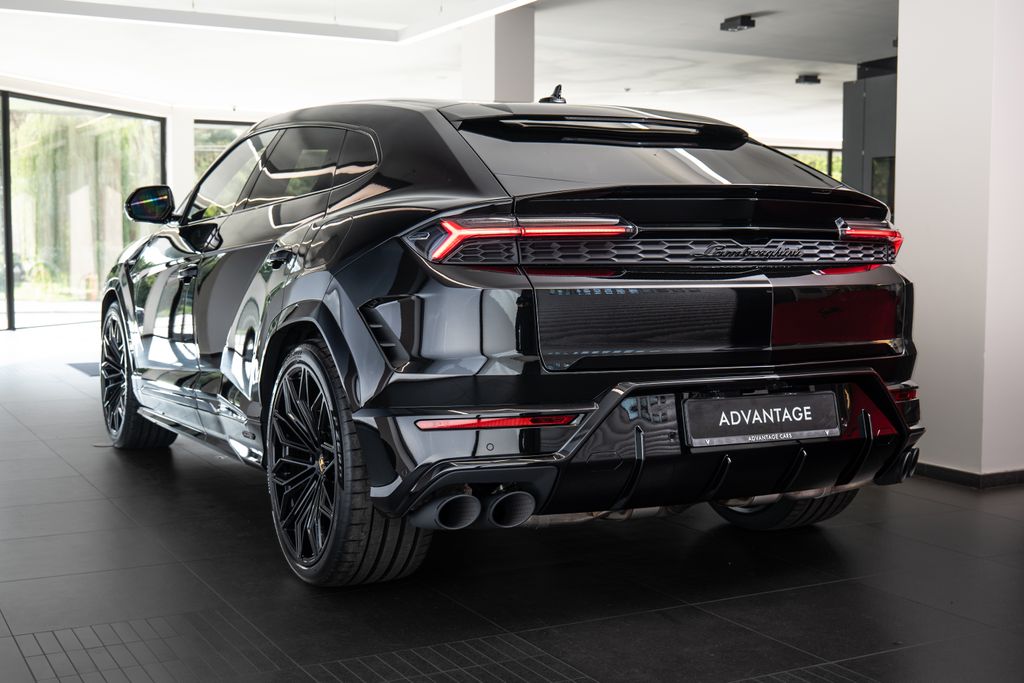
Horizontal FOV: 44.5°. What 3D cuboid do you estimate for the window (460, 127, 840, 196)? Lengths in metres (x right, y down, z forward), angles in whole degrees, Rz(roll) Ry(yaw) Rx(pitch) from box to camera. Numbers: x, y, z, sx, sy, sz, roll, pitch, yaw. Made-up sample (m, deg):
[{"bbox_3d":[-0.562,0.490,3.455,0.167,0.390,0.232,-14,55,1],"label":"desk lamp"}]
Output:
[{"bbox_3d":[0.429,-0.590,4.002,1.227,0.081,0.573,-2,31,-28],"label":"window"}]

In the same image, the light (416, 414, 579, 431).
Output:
[{"bbox_3d":[-0.043,0.219,3.370,0.424,0.042,0.070,0,4,-6],"label":"light"}]

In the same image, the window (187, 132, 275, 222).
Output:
[{"bbox_3d":[-1.223,-0.705,5.421,0.050,0.412,0.865,25,-8,-27],"label":"window"}]

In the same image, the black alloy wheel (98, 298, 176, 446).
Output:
[{"bbox_3d":[-1.977,0.184,6.723,0.287,0.776,0.776,-2,5,-28],"label":"black alloy wheel"}]

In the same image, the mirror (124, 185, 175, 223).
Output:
[{"bbox_3d":[-1.695,-0.636,5.825,0.236,0.166,0.161,-2,5,-28],"label":"mirror"}]

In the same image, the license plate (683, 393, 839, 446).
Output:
[{"bbox_3d":[0.715,0.216,3.523,0.529,0.126,0.025,-2,-11,-28],"label":"license plate"}]

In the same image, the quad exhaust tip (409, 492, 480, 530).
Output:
[{"bbox_3d":[-0.181,0.452,3.430,0.110,0.095,0.190,-2,5,-28],"label":"quad exhaust tip"}]

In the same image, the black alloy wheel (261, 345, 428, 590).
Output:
[{"bbox_3d":[-0.531,0.384,4.078,0.322,0.776,0.776,-2,5,-28],"label":"black alloy wheel"}]

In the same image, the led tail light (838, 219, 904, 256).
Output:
[{"bbox_3d":[1.162,-0.318,4.006,0.151,0.131,0.584,4,6,42],"label":"led tail light"}]

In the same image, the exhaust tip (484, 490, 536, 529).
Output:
[{"bbox_3d":[-0.025,0.441,3.388,0.111,0.111,0.151,-2,5,-28],"label":"exhaust tip"}]

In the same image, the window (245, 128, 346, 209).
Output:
[{"bbox_3d":[-0.796,-0.675,4.727,0.060,0.365,0.960,25,-8,-27],"label":"window"}]

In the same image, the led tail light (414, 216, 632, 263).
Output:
[{"bbox_3d":[0.024,-0.279,3.434,0.611,0.125,0.125,0,4,-9],"label":"led tail light"}]

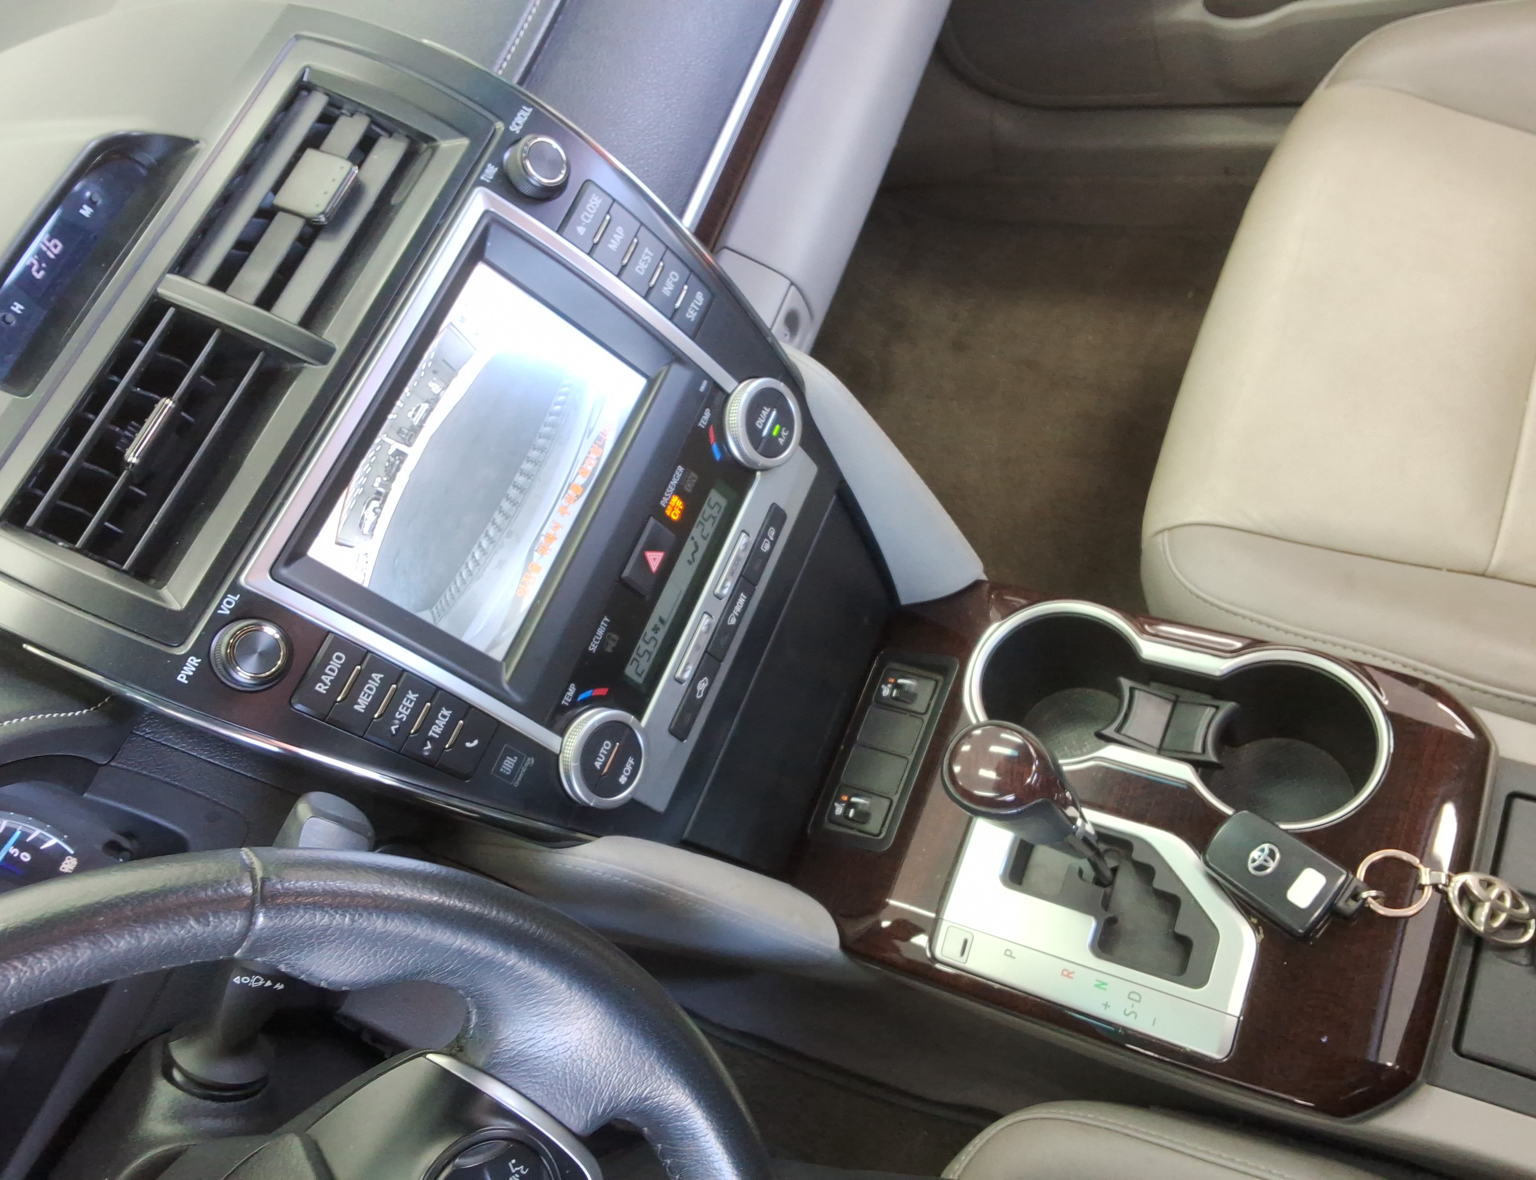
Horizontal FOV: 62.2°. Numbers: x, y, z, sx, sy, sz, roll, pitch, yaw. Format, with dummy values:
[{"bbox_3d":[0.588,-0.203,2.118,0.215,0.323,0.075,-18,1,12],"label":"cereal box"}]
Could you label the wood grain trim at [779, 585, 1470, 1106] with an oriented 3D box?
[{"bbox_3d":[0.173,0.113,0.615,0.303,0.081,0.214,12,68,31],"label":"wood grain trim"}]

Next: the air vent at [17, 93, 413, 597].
[{"bbox_3d":[-0.225,-0.113,0.538,0.063,0.036,0.230,27,71,-8],"label":"air vent"}]

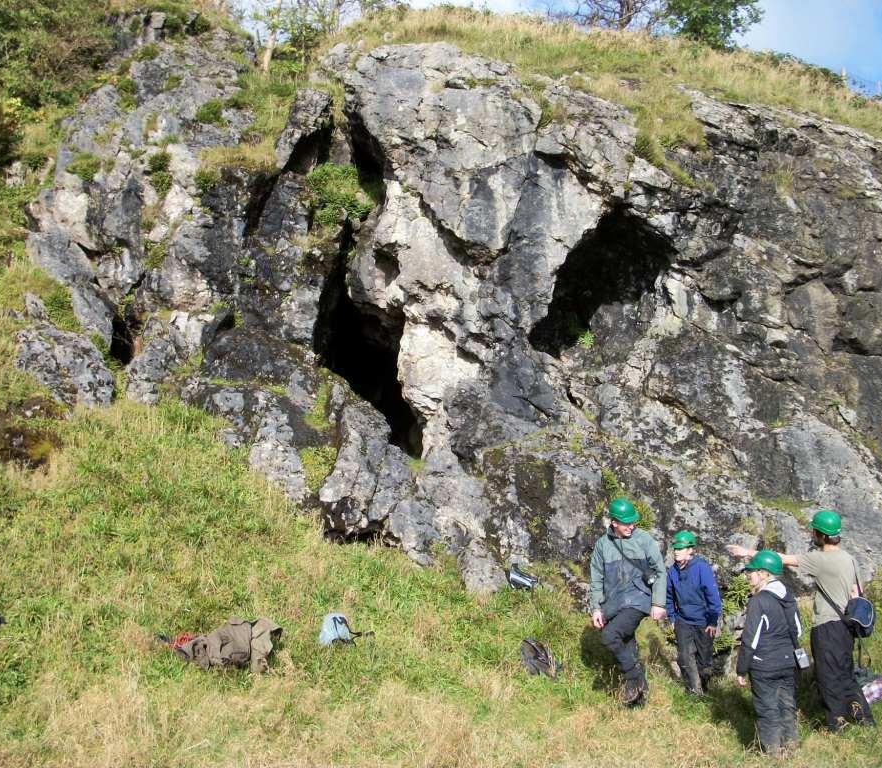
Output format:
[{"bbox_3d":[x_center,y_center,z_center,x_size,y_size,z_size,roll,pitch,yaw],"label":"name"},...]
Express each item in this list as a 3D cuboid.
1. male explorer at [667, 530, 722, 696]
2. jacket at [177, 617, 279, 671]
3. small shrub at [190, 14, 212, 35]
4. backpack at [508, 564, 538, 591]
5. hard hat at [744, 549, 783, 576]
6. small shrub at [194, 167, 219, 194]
[{"bbox_3d":[2.277,2.061,9.300,0.480,1.500,0.340,-3,-8,25],"label":"male explorer"},{"bbox_3d":[-1.897,2.315,9.200,0.950,0.340,0.500,0,-8,0],"label":"jacket"},{"bbox_3d":[-4.297,-6.423,18.500,0.390,0.340,0.310,0,-8,0],"label":"small shrub"},{"bbox_3d":[0.866,2.056,11.000,0.330,0.280,0.240,-1,-7,11],"label":"backpack"},{"bbox_3d":[2.461,1.362,7.900,0.300,0.190,0.230,-2,-8,12],"label":"hard hat"},{"bbox_3d":[-3.578,-3.105,15.800,0.400,0.410,0.320,0,-8,0],"label":"small shrub"}]

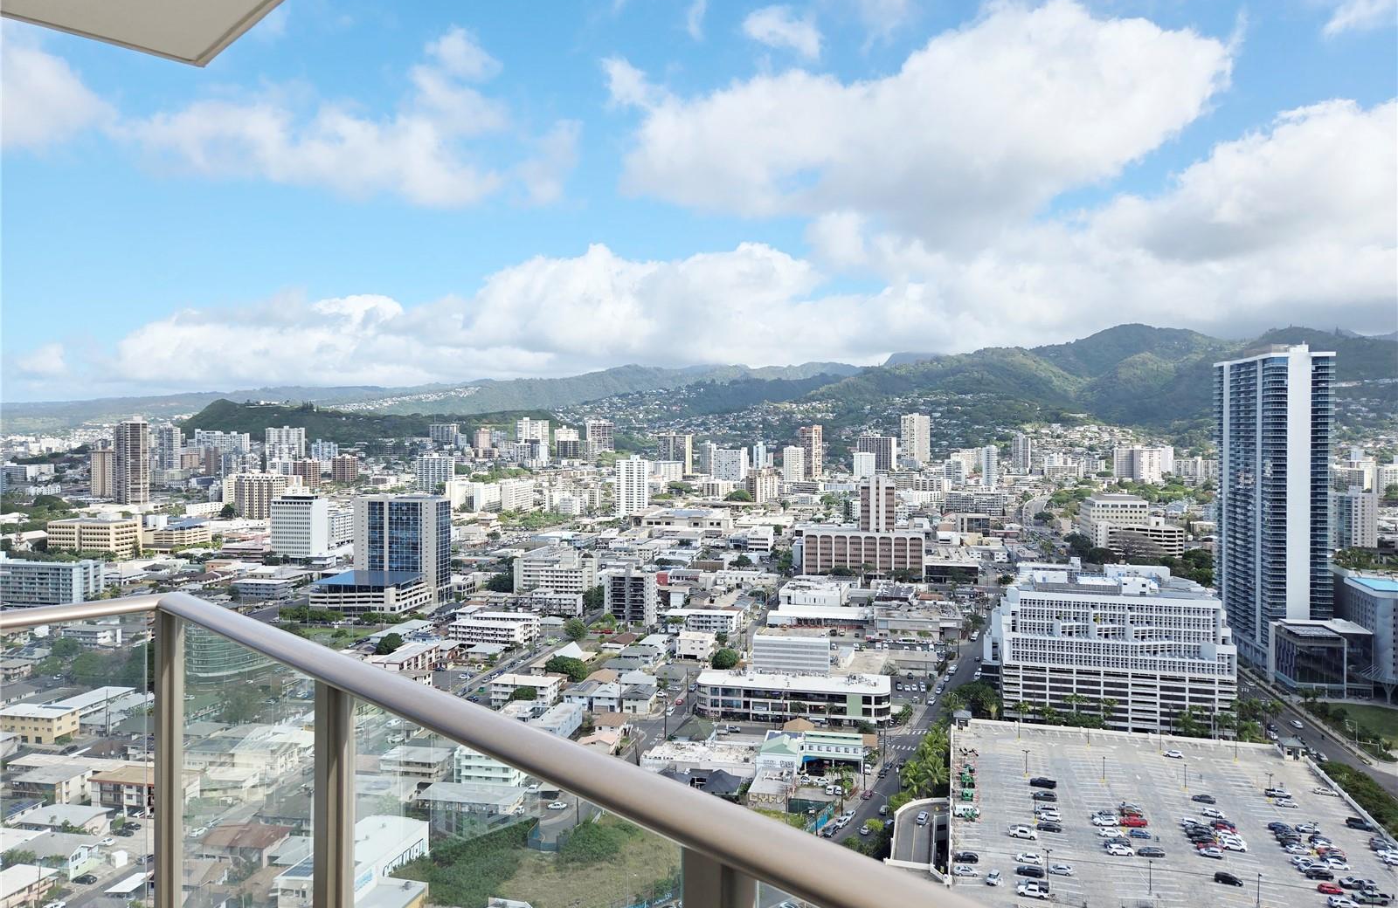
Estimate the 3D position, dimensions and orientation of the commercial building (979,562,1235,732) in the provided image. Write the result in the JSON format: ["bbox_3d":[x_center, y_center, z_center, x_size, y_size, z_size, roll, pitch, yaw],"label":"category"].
[{"bbox_3d":[133.210,62.630,306.690,66.000,45.500,57.000,0,1,17],"label":"commercial building"}]

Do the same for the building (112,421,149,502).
[{"bbox_3d":[-611.550,10.100,1000.550,18.940,92.730,25.740,1,2,20],"label":"building"}]

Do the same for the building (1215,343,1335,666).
[{"bbox_3d":[232.650,21.380,377.340,22.500,127.000,55.000,0,1,10],"label":"building"}]

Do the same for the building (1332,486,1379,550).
[{"bbox_3d":[427.920,42.800,608.400,14.500,44.500,23.000,0,1,-15],"label":"building"}]

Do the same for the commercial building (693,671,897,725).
[{"bbox_3d":[33.920,86.250,330.860,67.280,11.220,19.460,0,1,10],"label":"commercial building"}]

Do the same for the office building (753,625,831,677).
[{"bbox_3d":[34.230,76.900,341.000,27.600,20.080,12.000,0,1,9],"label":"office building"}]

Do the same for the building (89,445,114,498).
[{"bbox_3d":[-719.470,22.010,1120.000,22.710,60.660,20.440,-1,2,-30],"label":"building"}]

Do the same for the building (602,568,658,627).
[{"bbox_3d":[-33.110,69.910,455.410,25.000,26.300,15.000,0,1,11],"label":"building"}]

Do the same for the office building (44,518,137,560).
[{"bbox_3d":[-436.380,59.930,670.580,54.000,29.500,26.000,0,1,11],"label":"office building"}]

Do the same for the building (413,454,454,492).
[{"bbox_3d":[-326.390,25.470,1150.980,42.830,44.840,17.230,0,1,12],"label":"building"}]

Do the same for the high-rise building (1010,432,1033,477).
[{"bbox_3d":[496.190,1.800,1430.480,24.680,60.620,20.560,1,2,30],"label":"high-rise building"}]

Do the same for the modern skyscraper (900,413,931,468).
[{"bbox_3d":[344.460,-20.670,1479.940,33.830,83.070,32.780,-1,2,-35],"label":"modern skyscraper"}]

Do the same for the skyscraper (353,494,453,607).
[{"bbox_3d":[-161.760,52.360,508.000,48.230,56.770,18.700,0,1,12],"label":"skyscraper"}]

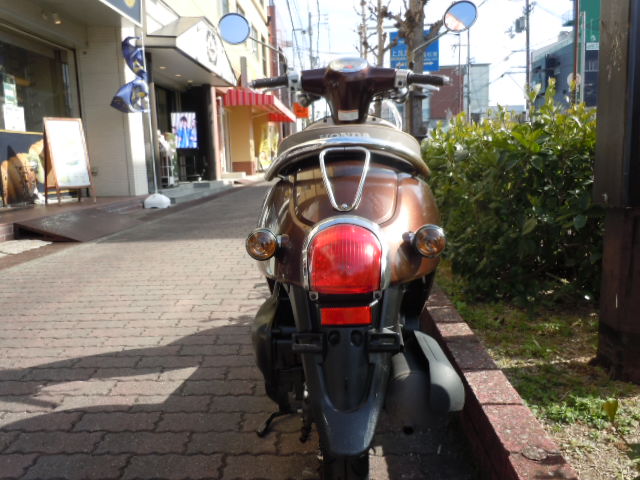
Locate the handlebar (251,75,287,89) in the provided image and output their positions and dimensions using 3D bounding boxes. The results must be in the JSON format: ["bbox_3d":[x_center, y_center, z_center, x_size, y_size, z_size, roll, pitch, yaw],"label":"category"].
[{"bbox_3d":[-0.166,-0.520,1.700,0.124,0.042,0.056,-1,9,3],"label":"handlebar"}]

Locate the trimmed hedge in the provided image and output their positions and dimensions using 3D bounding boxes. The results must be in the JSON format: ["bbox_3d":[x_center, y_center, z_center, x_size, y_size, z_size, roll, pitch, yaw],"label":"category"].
[{"bbox_3d":[0.986,-0.250,2.764,0.760,0.860,1.370,-1,9,3],"label":"trimmed hedge"}]

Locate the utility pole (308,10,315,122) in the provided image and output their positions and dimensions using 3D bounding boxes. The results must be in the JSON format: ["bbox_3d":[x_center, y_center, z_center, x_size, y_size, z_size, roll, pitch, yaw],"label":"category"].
[{"bbox_3d":[-0.580,-12.401,42.975,0.260,12.515,0.260,-1,9,3],"label":"utility pole"}]

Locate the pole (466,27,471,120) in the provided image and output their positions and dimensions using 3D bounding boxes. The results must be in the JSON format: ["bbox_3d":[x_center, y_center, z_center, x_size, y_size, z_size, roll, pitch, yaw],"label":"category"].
[{"bbox_3d":[13.264,-13.352,46.972,0.260,12.461,0.260,-1,9,3],"label":"pole"}]

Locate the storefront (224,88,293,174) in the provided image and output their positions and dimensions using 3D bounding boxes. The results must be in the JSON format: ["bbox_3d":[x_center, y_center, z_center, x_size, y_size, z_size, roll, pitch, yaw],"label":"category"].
[{"bbox_3d":[-2.196,-3.869,19.470,1.850,2.900,7.000,-1,9,3],"label":"storefront"}]

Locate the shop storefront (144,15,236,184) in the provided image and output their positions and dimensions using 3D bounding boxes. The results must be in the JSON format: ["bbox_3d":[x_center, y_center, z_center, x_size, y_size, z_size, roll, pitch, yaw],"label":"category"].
[{"bbox_3d":[-2.976,-2.798,11.163,1.150,3.380,4.800,-1,9,3],"label":"shop storefront"}]

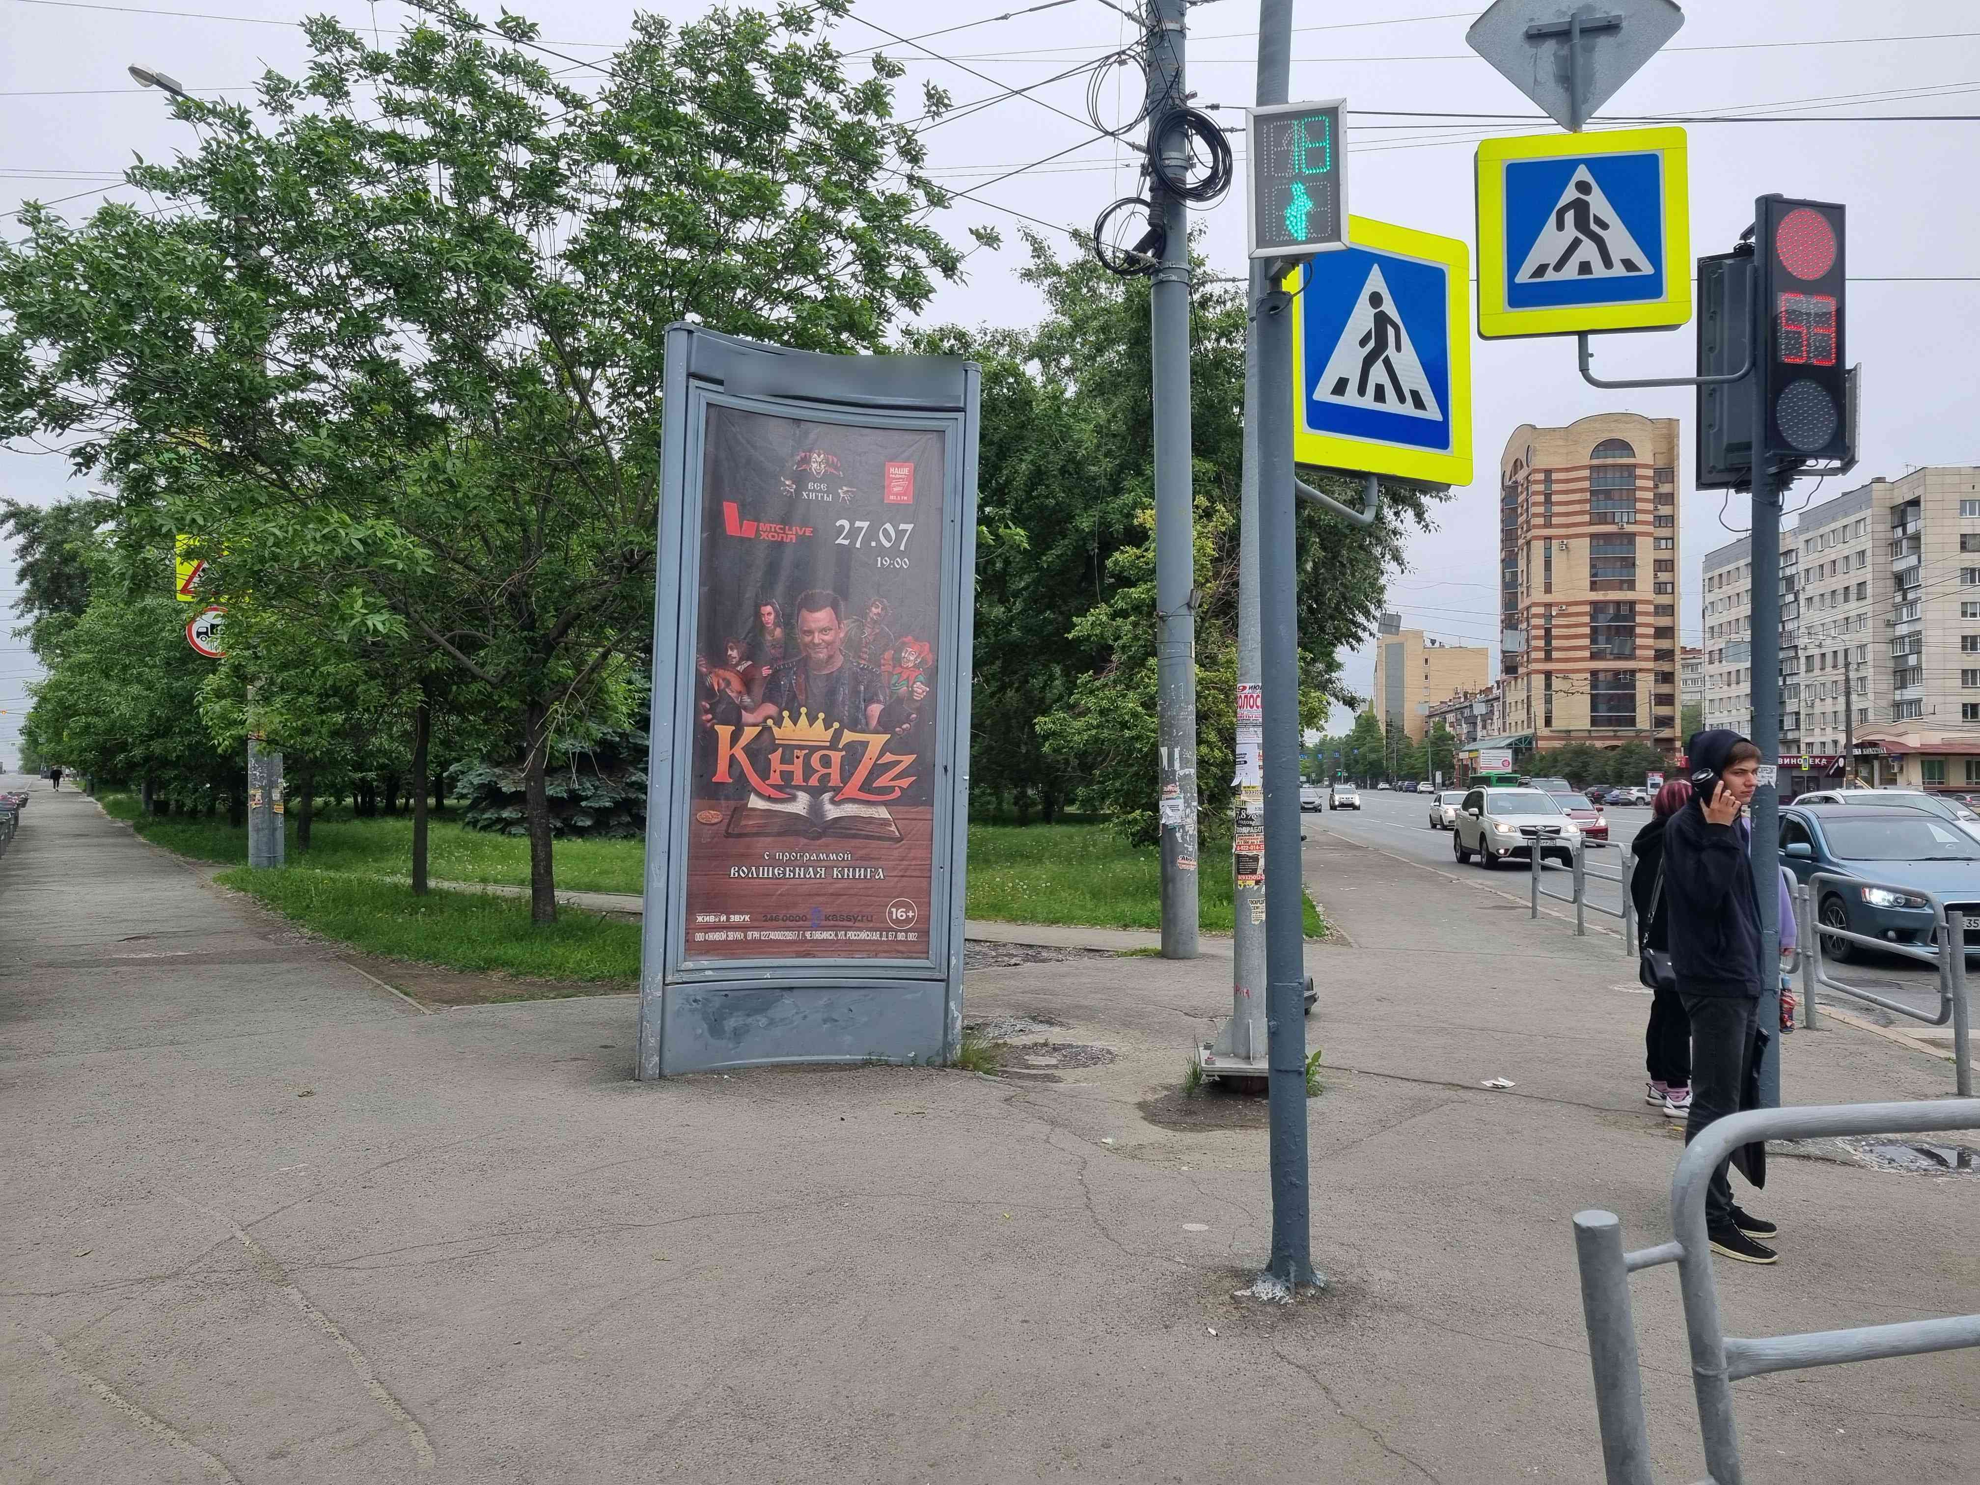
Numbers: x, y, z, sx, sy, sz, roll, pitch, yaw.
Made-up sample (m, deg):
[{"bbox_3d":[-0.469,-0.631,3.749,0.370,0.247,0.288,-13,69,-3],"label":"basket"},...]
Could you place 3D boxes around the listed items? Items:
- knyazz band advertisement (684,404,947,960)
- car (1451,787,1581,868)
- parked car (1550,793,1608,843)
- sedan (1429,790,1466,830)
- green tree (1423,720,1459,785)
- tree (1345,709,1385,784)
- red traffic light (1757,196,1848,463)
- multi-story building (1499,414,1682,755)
[{"bbox_3d":[-0.940,-0.317,8.130,1.360,2.960,0.110,2,-4,-16],"label":"knyazz band advertisement"},{"bbox_3d":[11.140,1.784,31.700,1.800,1.710,4.600,0,-1,7],"label":"car"},{"bbox_3d":[16.200,2.191,42.200,1.740,1.500,4.450,0,-1,8],"label":"parked car"},{"bbox_3d":[18.260,2.627,57.600,1.730,1.480,4.400,0,-1,7],"label":"sedan"},{"bbox_3d":[68.221,1.872,225.000,5.400,10.300,5.400,0,-1,7],"label":"green tree"},{"bbox_3d":[74.410,1.227,295.000,8.100,15.800,8.100,0,-1,7],"label":"tree"},{"bbox_3d":[3.459,-1.767,6.397,0.420,1.100,0.140,1,-1,-16],"label":"red traffic light"},{"bbox_3d":[81.700,-17.521,204.000,18.800,49.800,20.500,0,-1,9],"label":"multi-story building"}]

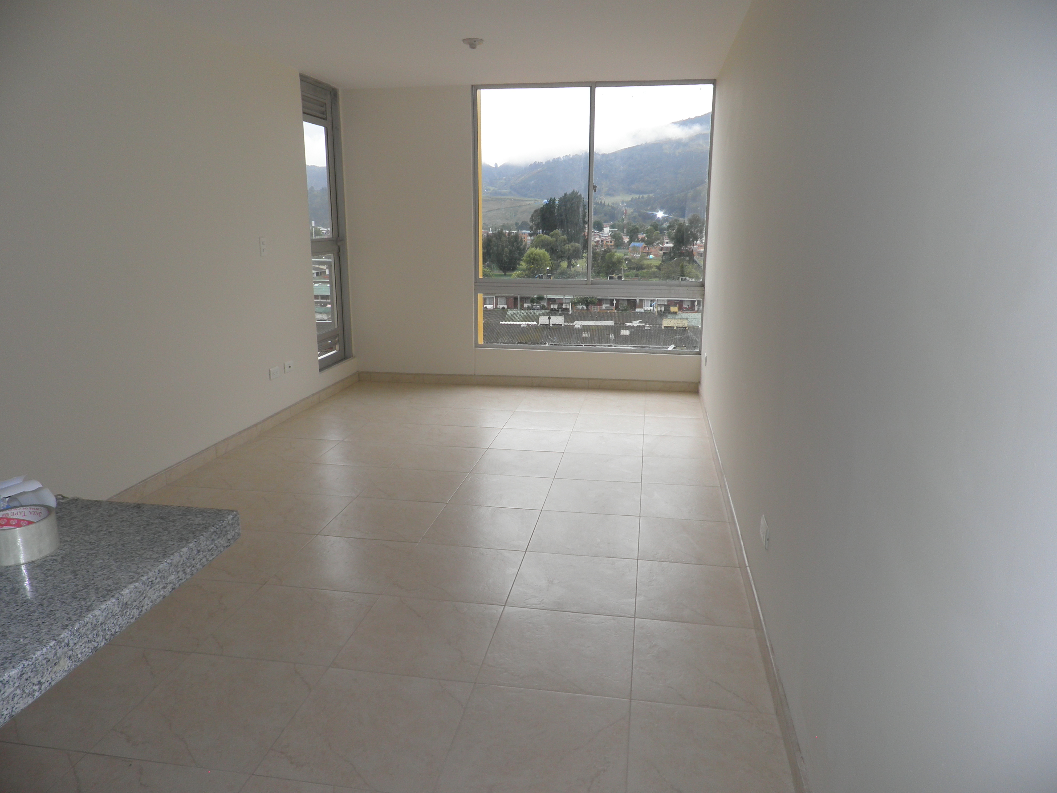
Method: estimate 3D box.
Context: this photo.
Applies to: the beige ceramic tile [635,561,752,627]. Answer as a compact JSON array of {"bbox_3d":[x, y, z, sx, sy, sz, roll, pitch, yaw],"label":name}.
[{"bbox_3d":[0.593,0.711,2.661,0.405,0.012,0.450,2,13,9],"label":"beige ceramic tile"}]

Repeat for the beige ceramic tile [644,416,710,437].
[{"bbox_3d":[0.970,0.207,4.883,0.398,0.010,0.452,2,13,9],"label":"beige ceramic tile"}]

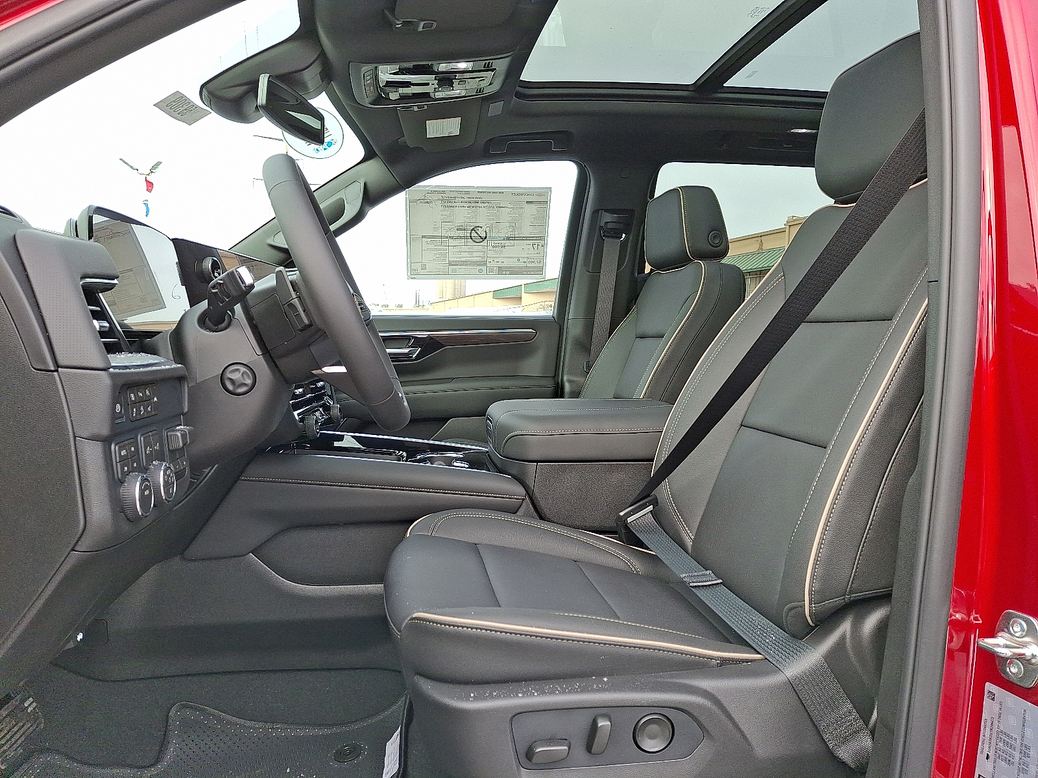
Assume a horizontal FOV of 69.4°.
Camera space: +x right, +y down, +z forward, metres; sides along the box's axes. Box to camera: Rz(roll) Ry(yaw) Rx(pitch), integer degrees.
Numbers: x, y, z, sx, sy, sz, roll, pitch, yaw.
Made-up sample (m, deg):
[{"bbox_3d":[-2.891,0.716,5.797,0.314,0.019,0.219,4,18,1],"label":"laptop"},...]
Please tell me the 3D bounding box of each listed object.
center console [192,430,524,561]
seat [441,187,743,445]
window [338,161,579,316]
[{"bbox_3d":[-0.271,0.175,1.407,0.560,0.165,0.370,-1,6,-7],"label":"center console"},{"bbox_3d":[0.096,-0.009,1.857,0.750,0.960,0.550,-1,6,-7],"label":"seat"},{"bbox_3d":[-0.207,-0.436,2.224,0.755,0.460,0.060,-1,23,-7],"label":"window"}]

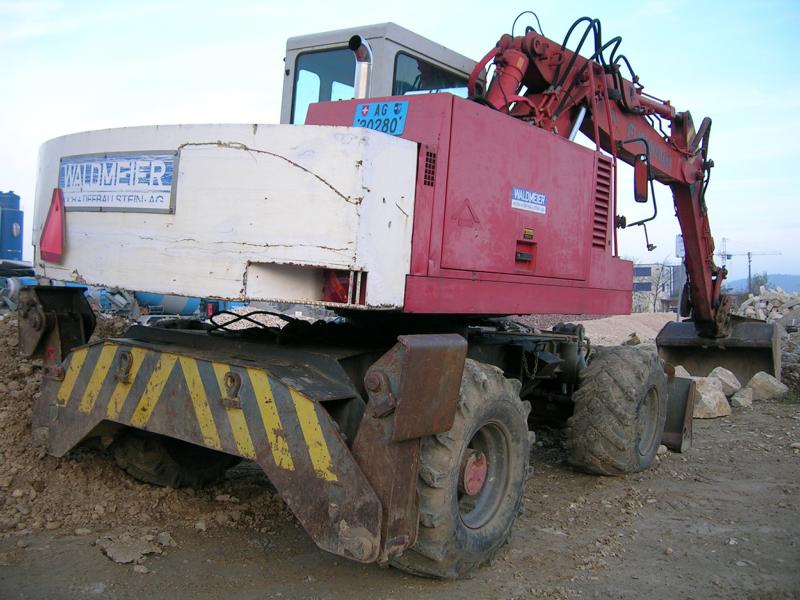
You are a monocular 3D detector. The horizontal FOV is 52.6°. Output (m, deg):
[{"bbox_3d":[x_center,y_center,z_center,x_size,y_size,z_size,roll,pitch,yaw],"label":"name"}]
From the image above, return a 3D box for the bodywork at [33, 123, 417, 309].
[{"bbox_3d":[-1.071,-0.399,3.793,2.295,0.680,0.690,5,2,37],"label":"bodywork"}]

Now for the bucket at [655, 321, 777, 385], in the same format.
[{"bbox_3d":[4.266,0.703,10.835,1.625,0.906,0.837,5,2,37],"label":"bucket"}]

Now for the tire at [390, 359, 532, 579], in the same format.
[{"bbox_3d":[0.261,0.820,4.006,0.453,1.015,1.024,7,3,36],"label":"tire"}]

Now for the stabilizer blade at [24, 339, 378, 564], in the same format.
[{"bbox_3d":[-0.966,0.591,3.999,2.502,0.724,0.355,7,3,36],"label":"stabilizer blade"}]

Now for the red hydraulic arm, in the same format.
[{"bbox_3d":[2.483,-0.853,8.402,0.640,2.561,6.747,5,2,37],"label":"red hydraulic arm"}]

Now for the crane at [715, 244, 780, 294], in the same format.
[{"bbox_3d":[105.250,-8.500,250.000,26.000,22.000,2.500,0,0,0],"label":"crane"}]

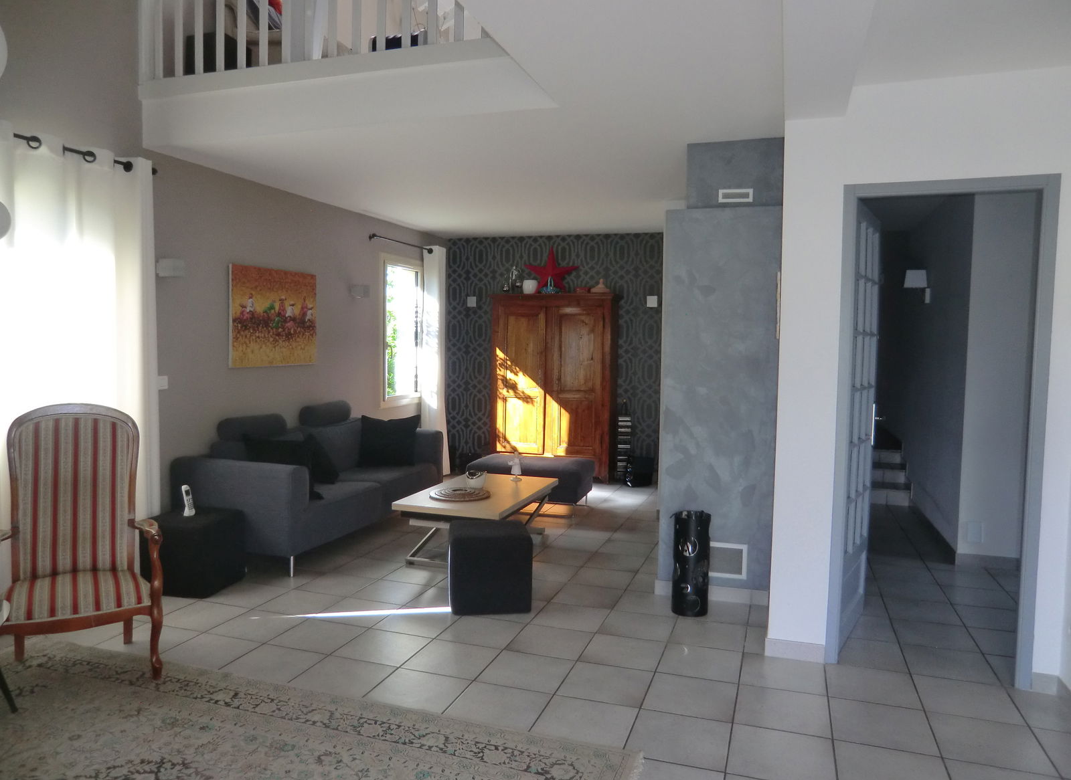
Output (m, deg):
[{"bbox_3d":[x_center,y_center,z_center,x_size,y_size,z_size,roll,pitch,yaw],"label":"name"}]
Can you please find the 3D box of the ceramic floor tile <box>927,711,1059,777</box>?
[{"bbox_3d":[1.598,1.250,2.623,0.338,0.010,0.338,2,3,18],"label":"ceramic floor tile"}]

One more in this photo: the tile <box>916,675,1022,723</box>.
[{"bbox_3d":[1.704,1.230,2.943,0.337,0.010,0.337,2,3,18],"label":"tile"}]

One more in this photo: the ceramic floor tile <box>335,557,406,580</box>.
[{"bbox_3d":[-1.006,1.103,4.558,0.337,0.010,0.337,2,3,18],"label":"ceramic floor tile"}]

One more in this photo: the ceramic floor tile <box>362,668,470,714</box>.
[{"bbox_3d":[-0.467,1.187,2.915,0.337,0.010,0.337,2,3,18],"label":"ceramic floor tile"}]

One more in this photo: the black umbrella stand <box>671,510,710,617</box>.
[{"bbox_3d":[0.816,0.905,3.886,0.187,0.510,0.187,2,3,18],"label":"black umbrella stand"}]

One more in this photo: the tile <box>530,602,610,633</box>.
[{"bbox_3d":[0.183,1.166,3.816,0.338,0.010,0.338,2,3,18],"label":"tile"}]

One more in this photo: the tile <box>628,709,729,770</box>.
[{"bbox_3d":[0.510,1.233,2.621,0.338,0.010,0.338,2,3,18],"label":"tile"}]

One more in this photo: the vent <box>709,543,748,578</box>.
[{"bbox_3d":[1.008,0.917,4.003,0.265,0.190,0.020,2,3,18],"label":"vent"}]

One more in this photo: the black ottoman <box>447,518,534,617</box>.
[{"bbox_3d":[-0.242,0.932,3.972,0.400,0.400,0.400,0,3,-7],"label":"black ottoman"}]

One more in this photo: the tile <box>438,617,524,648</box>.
[{"bbox_3d":[-0.252,1.170,3.598,0.338,0.010,0.338,2,3,18],"label":"tile"}]

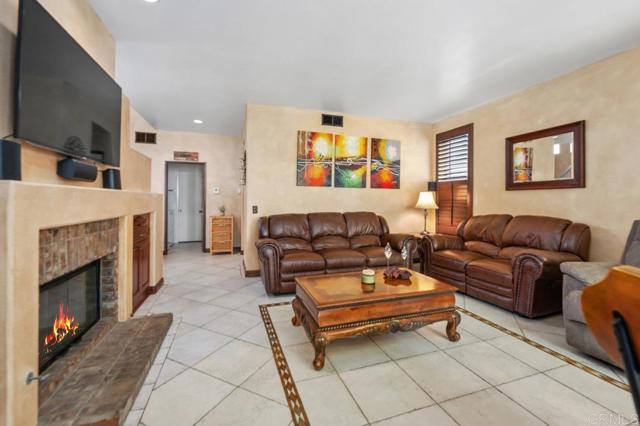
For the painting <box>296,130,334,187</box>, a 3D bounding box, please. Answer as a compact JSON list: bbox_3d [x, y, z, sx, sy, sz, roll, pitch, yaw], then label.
[{"bbox_3d":[-0.080,-0.950,4.435,0.659,0.959,0.040,0,2,-19],"label":"painting"}]

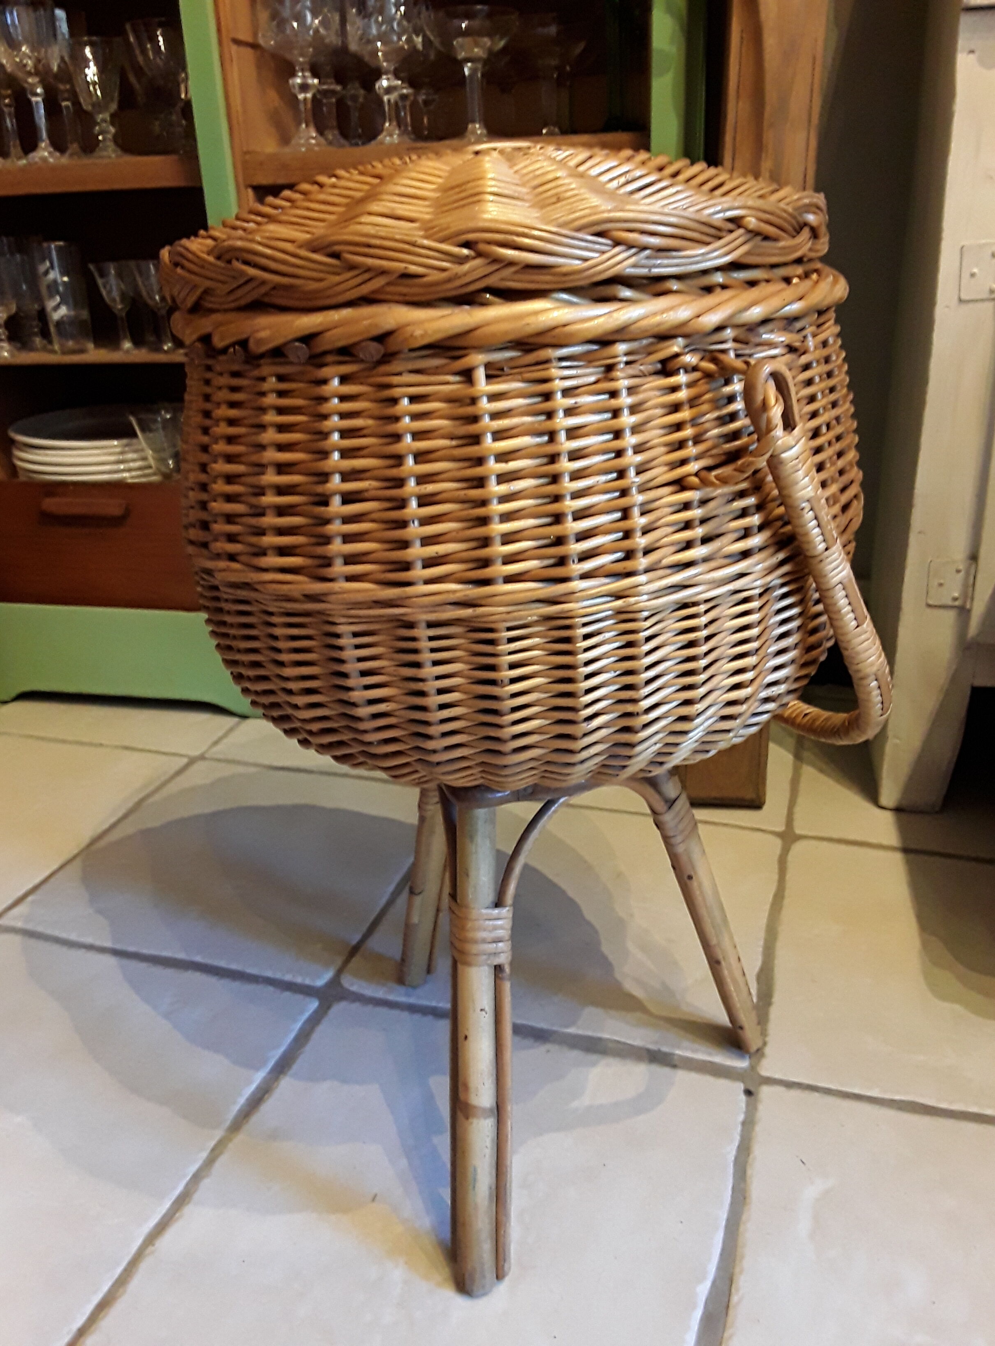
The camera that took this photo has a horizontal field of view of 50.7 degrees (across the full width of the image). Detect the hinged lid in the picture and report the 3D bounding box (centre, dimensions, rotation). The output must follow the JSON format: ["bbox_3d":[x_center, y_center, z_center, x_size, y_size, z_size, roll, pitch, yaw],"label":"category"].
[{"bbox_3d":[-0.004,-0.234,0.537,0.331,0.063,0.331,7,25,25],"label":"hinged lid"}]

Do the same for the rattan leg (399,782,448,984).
[{"bbox_3d":[-0.053,0.133,0.796,0.023,0.291,0.023,5,34,-2],"label":"rattan leg"}]

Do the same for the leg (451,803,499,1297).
[{"bbox_3d":[-0.012,0.215,0.594,0.023,0.291,0.023,0,8,0],"label":"leg"}]

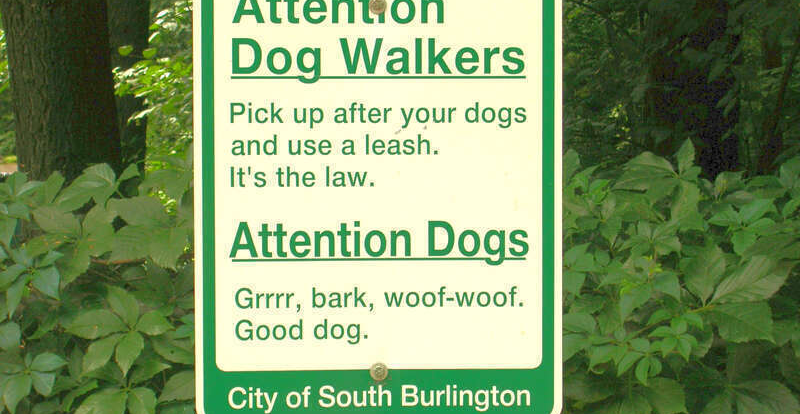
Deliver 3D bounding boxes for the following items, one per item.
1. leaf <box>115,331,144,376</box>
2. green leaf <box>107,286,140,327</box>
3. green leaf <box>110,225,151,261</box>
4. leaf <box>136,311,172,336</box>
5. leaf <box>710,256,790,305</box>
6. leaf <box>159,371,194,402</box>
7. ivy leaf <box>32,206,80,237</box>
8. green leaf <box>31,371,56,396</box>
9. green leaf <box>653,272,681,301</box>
[{"bbox_3d":[-0.412,0.223,2.890,0.045,0.066,0.028,-1,2,-8],"label":"leaf"},{"bbox_3d":[-0.426,0.153,2.920,0.051,0.063,0.030,-1,2,-8],"label":"green leaf"},{"bbox_3d":[-0.421,0.057,2.960,0.061,0.055,0.035,-1,2,-8],"label":"green leaf"},{"bbox_3d":[-0.363,0.172,2.800,0.056,0.046,0.010,-2,-40,-13],"label":"leaf"},{"bbox_3d":[0.529,0.109,2.850,0.121,0.071,0.040,0,2,11],"label":"leaf"},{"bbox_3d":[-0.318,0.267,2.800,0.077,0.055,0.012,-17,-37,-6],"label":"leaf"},{"bbox_3d":[-0.535,0.021,2.950,0.073,0.046,0.035,-1,2,-10],"label":"ivy leaf"},{"bbox_3d":[-0.532,0.262,2.830,0.036,0.046,0.010,-32,-22,-22],"label":"green leaf"},{"bbox_3d":[0.388,0.114,2.750,0.038,0.010,0.053,-34,67,-34],"label":"green leaf"}]

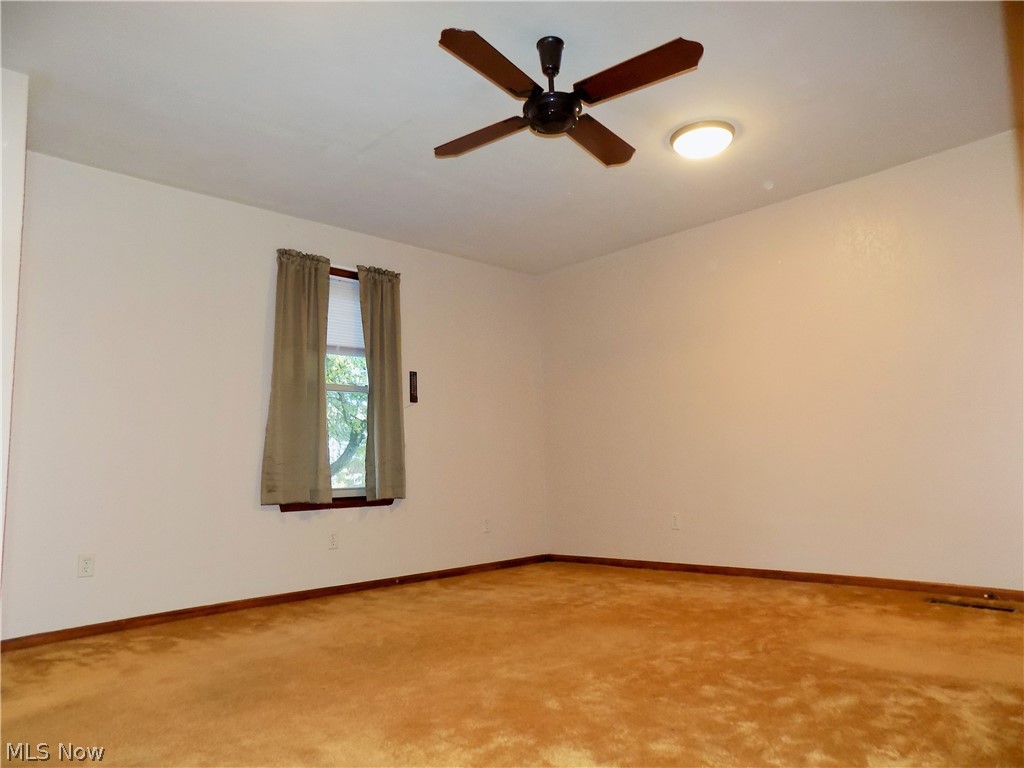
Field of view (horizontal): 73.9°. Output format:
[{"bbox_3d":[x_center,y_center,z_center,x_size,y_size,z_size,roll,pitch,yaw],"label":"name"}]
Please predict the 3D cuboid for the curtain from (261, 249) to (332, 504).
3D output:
[{"bbox_3d":[-1.327,-0.051,4.236,0.461,1.582,0.090,5,-10,-44],"label":"curtain"}]

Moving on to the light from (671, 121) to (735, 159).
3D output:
[{"bbox_3d":[0.993,-1.244,3.531,0.325,0.085,0.325,-2,-7,0],"label":"light"}]

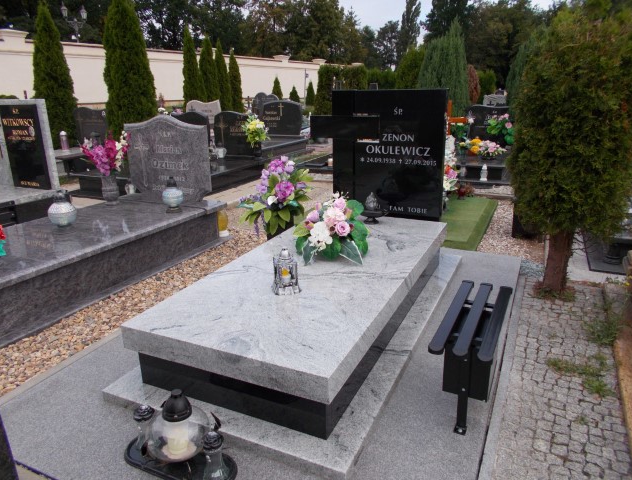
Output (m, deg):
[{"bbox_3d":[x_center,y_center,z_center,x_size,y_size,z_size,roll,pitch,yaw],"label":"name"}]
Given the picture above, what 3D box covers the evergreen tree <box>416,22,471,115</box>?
[{"bbox_3d":[3.563,-4.493,13.316,1.500,3.009,1.500,7,20,25],"label":"evergreen tree"}]

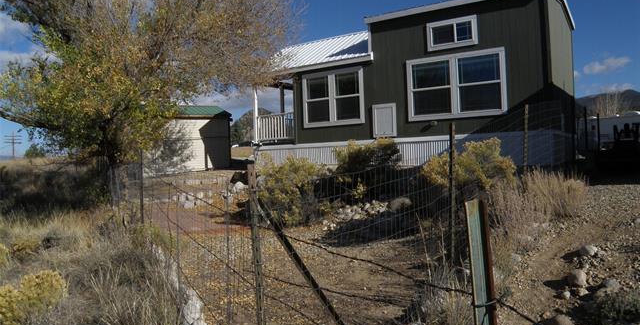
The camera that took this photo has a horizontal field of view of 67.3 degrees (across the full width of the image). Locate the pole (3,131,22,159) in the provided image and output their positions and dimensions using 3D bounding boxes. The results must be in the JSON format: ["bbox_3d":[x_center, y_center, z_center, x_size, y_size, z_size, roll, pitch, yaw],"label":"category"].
[{"bbox_3d":[-57.500,-2.400,90.000,3.200,6.500,0.300,-2,0,-33],"label":"pole"}]

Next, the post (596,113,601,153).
[{"bbox_3d":[7.550,-0.660,13.000,0.060,1.350,0.060,-2,0,37],"label":"post"}]

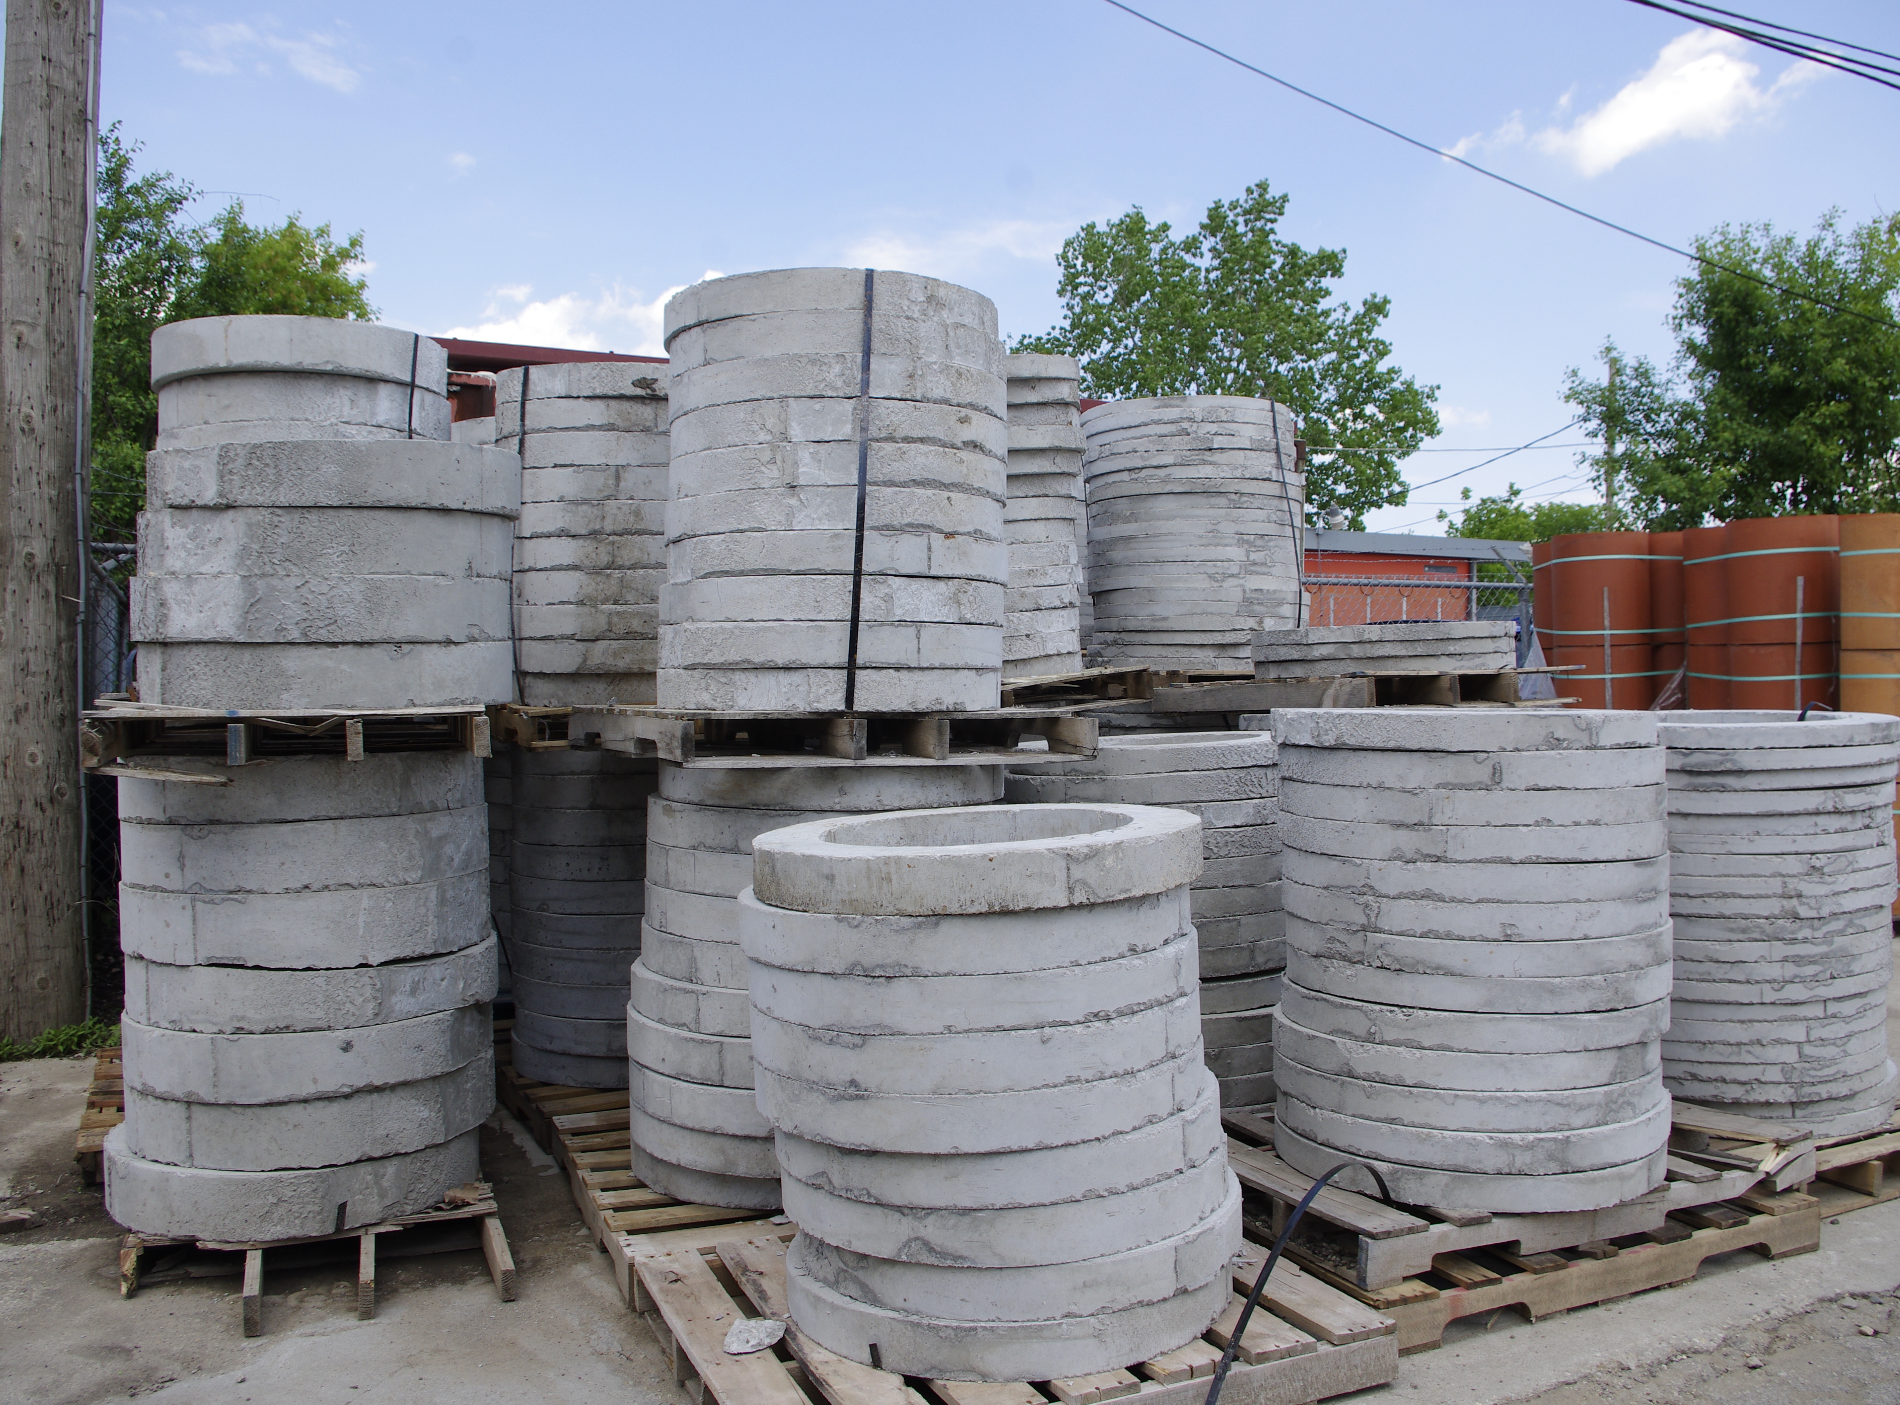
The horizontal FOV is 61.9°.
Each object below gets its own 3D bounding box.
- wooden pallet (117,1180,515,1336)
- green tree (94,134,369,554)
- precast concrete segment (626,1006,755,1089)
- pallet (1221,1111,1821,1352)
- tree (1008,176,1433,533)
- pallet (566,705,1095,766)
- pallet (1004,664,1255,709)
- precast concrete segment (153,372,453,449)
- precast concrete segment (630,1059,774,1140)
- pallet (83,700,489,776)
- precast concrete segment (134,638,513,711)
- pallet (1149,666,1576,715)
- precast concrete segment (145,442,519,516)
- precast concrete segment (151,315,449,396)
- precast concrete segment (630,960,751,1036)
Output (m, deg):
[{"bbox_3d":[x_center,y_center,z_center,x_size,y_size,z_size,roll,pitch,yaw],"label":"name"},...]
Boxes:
[{"bbox_3d":[-1.600,1.303,4.028,0.850,0.118,1.130,0,1,-22],"label":"wooden pallet"},{"bbox_3d":[-5.500,-1.551,11.970,2.600,5.500,2.600,0,1,0],"label":"green tree"},{"bbox_3d":[-0.348,0.784,3.884,0.860,0.107,0.860,-1,1,0],"label":"precast concrete segment"},{"bbox_3d":[1.148,1.111,3.667,1.230,0.235,0.970,-1,1,-25],"label":"pallet"},{"bbox_3d":[3.850,-3.160,21.939,5.900,8.200,5.500,0,1,0],"label":"tree"},{"bbox_3d":[-0.358,0.066,4.210,1.016,0.120,1.219,-1,1,-25],"label":"pallet"},{"bbox_3d":[0.040,-0.015,5.471,1.030,0.125,1.200,-7,4,-27],"label":"pallet"},{"bbox_3d":[-2.032,-0.890,5.005,0.860,0.148,0.860,-1,1,0],"label":"precast concrete segment"},{"bbox_3d":[-0.355,0.934,4.101,0.914,0.103,0.914,0,1,0],"label":"precast concrete segment"},{"bbox_3d":[-1.574,0.071,3.951,0.830,0.118,1.140,-1,1,-16],"label":"pallet"},{"bbox_3d":[-1.526,-0.065,3.919,0.860,0.151,0.860,-1,1,0],"label":"precast concrete segment"},{"bbox_3d":[1.507,-0.038,5.880,1.016,0.120,1.219,-2,0,-29],"label":"pallet"},{"bbox_3d":[-1.516,-0.518,3.931,0.860,0.151,0.860,-1,1,0],"label":"precast concrete segment"},{"bbox_3d":[-2.029,-1.041,4.988,0.860,0.157,0.860,-1,1,0],"label":"precast concrete segment"},{"bbox_3d":[-0.355,0.714,4.096,0.914,0.103,0.914,0,1,0],"label":"precast concrete segment"}]

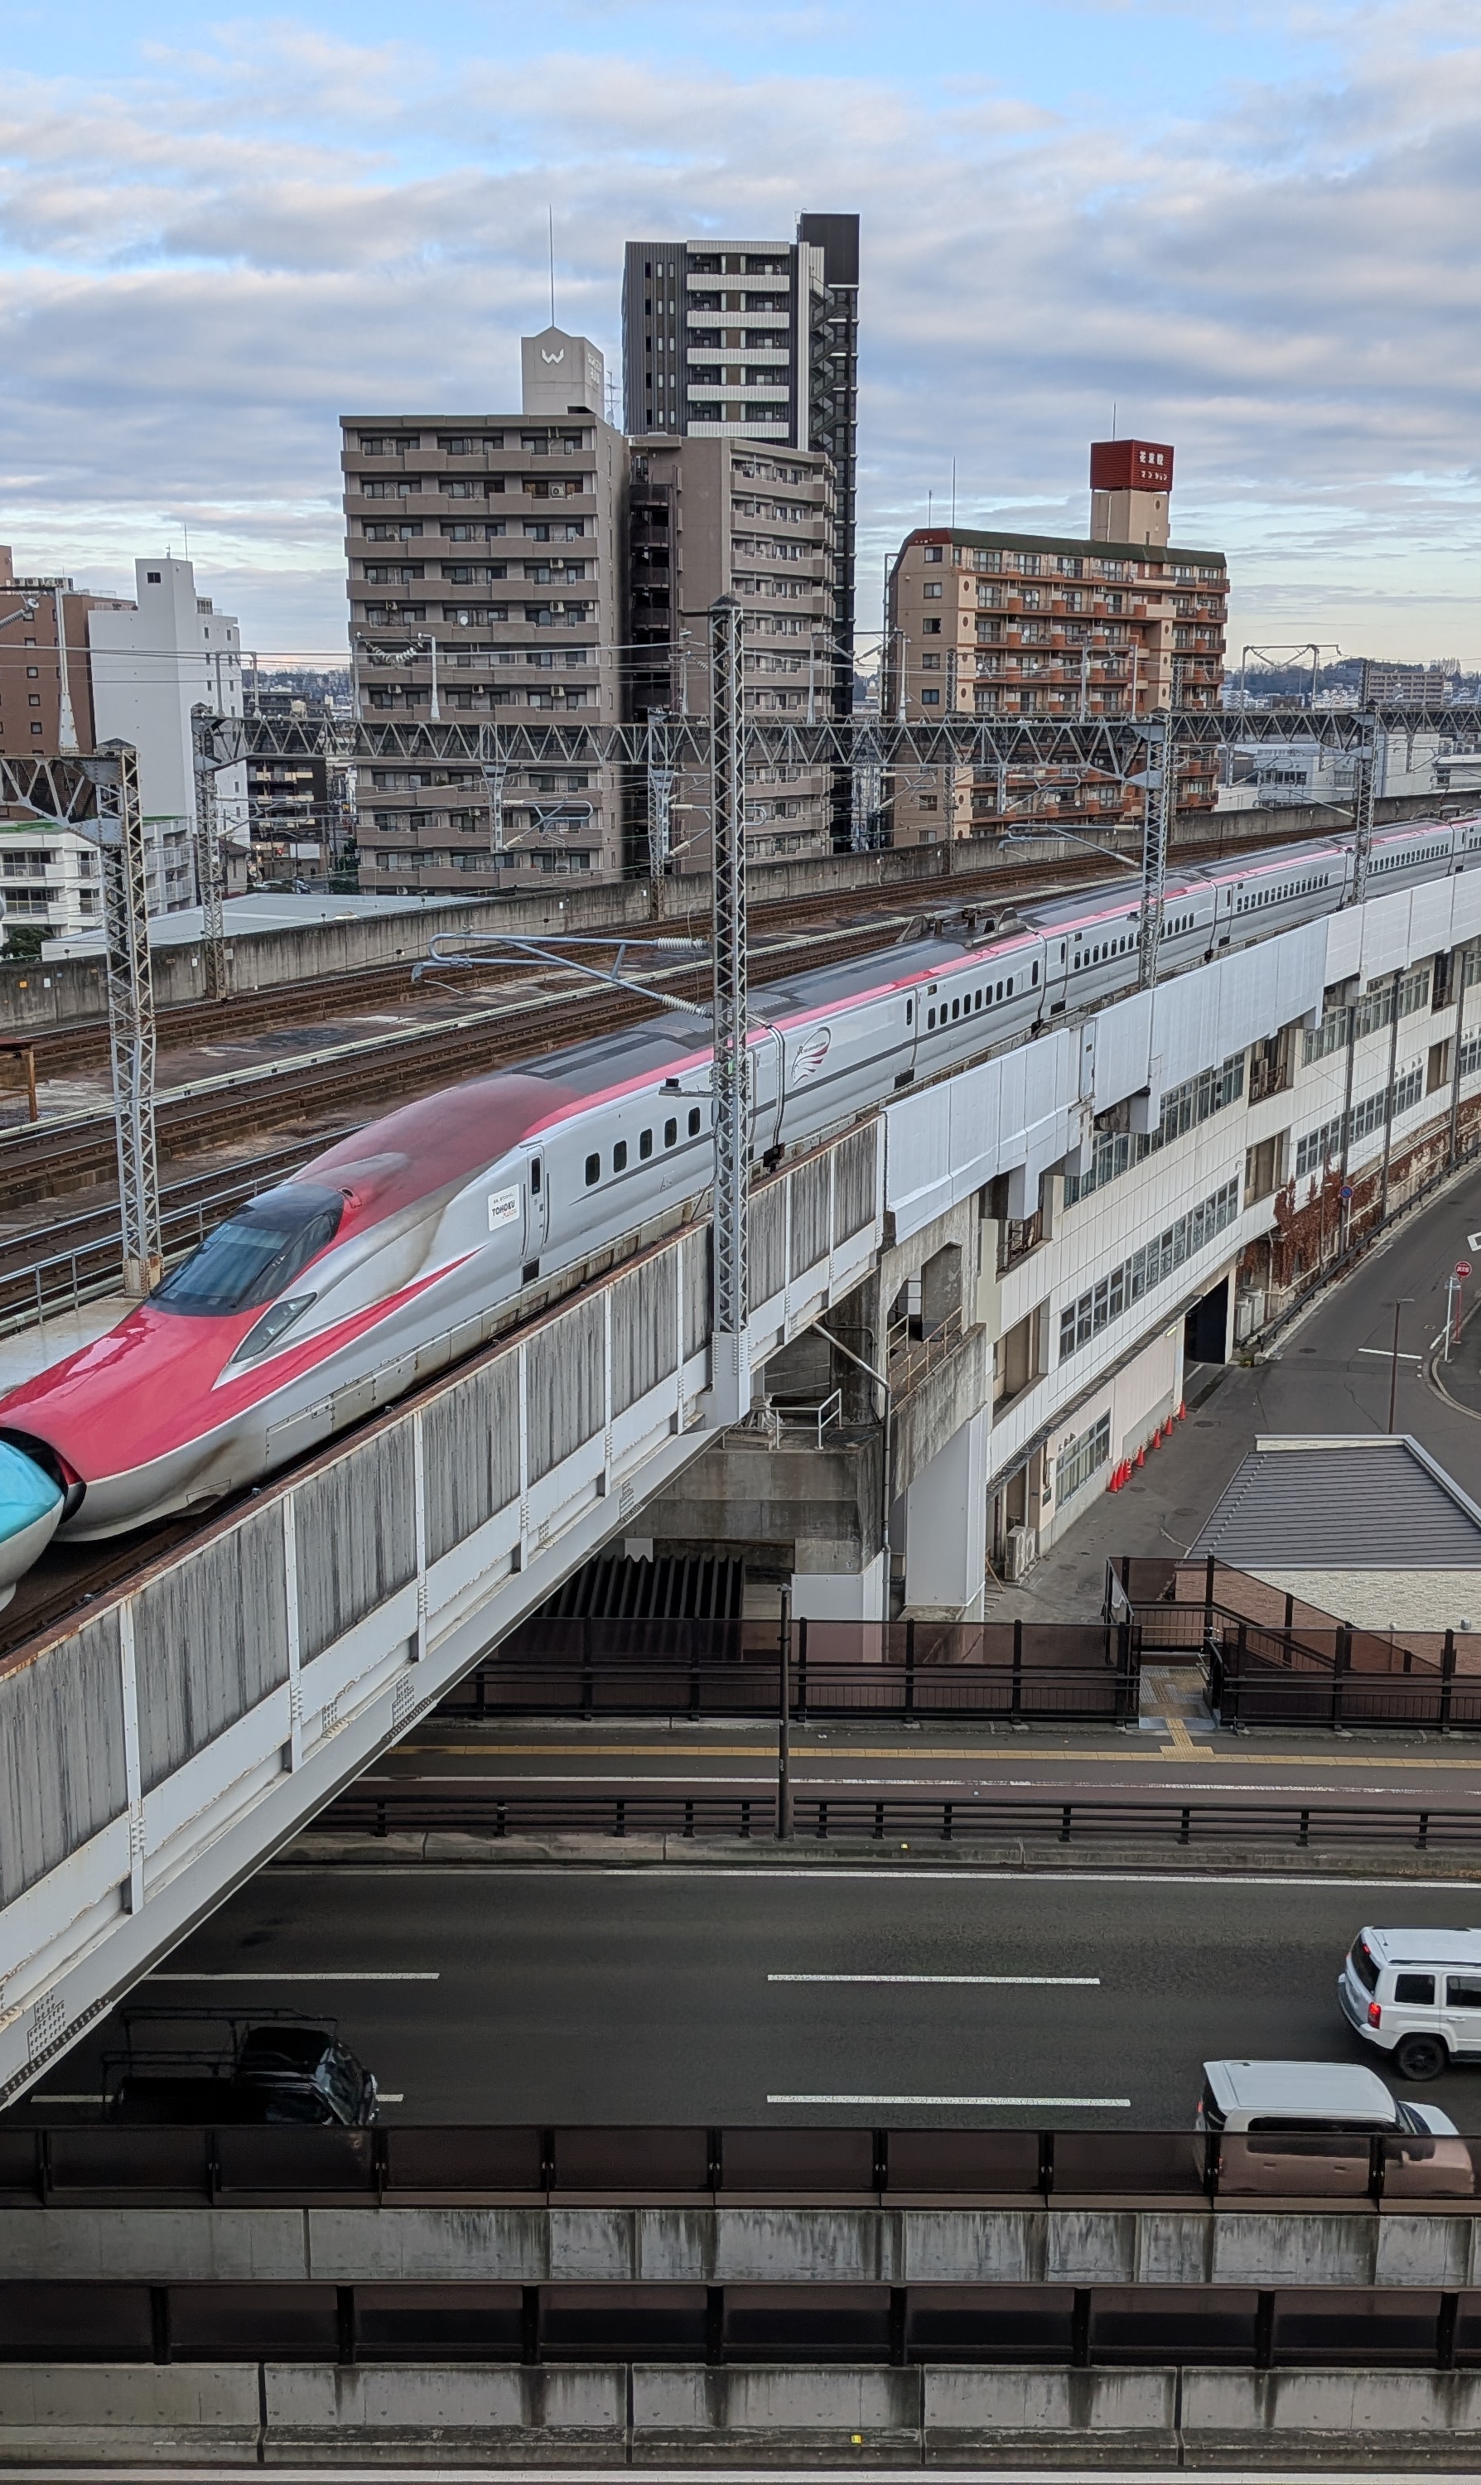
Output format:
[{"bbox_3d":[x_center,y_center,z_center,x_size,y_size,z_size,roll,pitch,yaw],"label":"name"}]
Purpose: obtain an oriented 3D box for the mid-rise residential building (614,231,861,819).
[{"bbox_3d":[-0.235,-57.040,206.954,20.500,65.200,16.000,0,13,-3],"label":"mid-rise residential building"}]

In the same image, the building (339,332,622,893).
[{"bbox_3d":[-18.341,-39.790,167.670,18.400,49.700,12.800,2,13,6],"label":"building"}]

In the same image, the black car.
[{"bbox_3d":[-6.680,11.662,31.169,3.500,1.960,1.480,1,13,2],"label":"black car"}]

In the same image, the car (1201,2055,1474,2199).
[{"bbox_3d":[7.900,11.974,30.523,3.400,1.650,1.475,1,13,2],"label":"car"}]

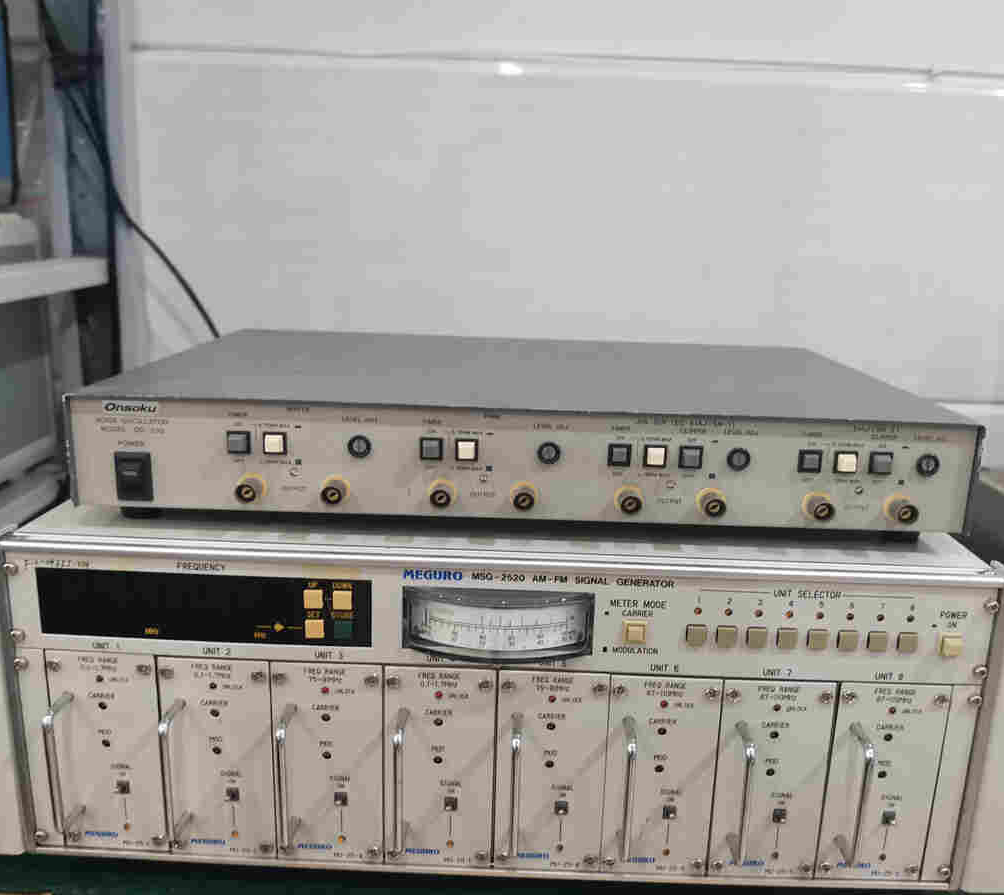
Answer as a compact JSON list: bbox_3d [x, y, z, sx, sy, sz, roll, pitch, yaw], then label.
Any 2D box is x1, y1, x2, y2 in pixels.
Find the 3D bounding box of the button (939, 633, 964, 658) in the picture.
[{"bbox_3d":[0.185,0.082,0.371,0.009,0.009,0.005,2,14,1],"label":"button"}]

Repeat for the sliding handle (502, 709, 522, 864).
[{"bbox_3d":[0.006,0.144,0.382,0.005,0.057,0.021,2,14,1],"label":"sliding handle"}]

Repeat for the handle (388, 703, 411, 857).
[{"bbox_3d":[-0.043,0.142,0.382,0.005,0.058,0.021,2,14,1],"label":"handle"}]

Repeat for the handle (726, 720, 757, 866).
[{"bbox_3d":[0.101,0.148,0.383,0.005,0.059,0.018,2,14,1],"label":"handle"}]

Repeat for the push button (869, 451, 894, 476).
[{"bbox_3d":[0.160,0.007,0.378,0.009,0.009,0.004,2,14,0],"label":"push button"}]

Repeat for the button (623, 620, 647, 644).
[{"bbox_3d":[0.055,0.077,0.373,0.009,0.009,0.005,2,14,1],"label":"button"}]

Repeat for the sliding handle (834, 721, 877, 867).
[{"bbox_3d":[0.150,0.149,0.383,0.005,0.059,0.018,2,14,1],"label":"sliding handle"}]

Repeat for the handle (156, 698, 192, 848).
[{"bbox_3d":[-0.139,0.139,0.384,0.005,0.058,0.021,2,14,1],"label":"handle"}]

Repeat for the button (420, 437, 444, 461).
[{"bbox_3d":[-0.030,0.001,0.377,0.009,0.009,0.004,2,14,0],"label":"button"}]

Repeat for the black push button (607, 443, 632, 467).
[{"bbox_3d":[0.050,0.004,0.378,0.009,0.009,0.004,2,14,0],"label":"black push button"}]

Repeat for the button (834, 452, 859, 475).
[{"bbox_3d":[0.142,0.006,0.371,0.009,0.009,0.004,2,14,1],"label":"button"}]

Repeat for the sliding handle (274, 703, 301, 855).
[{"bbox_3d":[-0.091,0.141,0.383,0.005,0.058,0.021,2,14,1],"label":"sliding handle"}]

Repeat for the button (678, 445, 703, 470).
[{"bbox_3d":[0.080,0.004,0.377,0.009,0.009,0.004,2,14,0],"label":"button"}]

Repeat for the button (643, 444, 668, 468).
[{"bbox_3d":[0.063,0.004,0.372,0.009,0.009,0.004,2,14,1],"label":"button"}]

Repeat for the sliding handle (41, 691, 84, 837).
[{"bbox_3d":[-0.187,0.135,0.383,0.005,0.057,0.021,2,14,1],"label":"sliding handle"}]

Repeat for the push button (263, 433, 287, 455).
[{"bbox_3d":[-0.096,-0.001,0.377,0.009,0.009,0.004,2,14,0],"label":"push button"}]

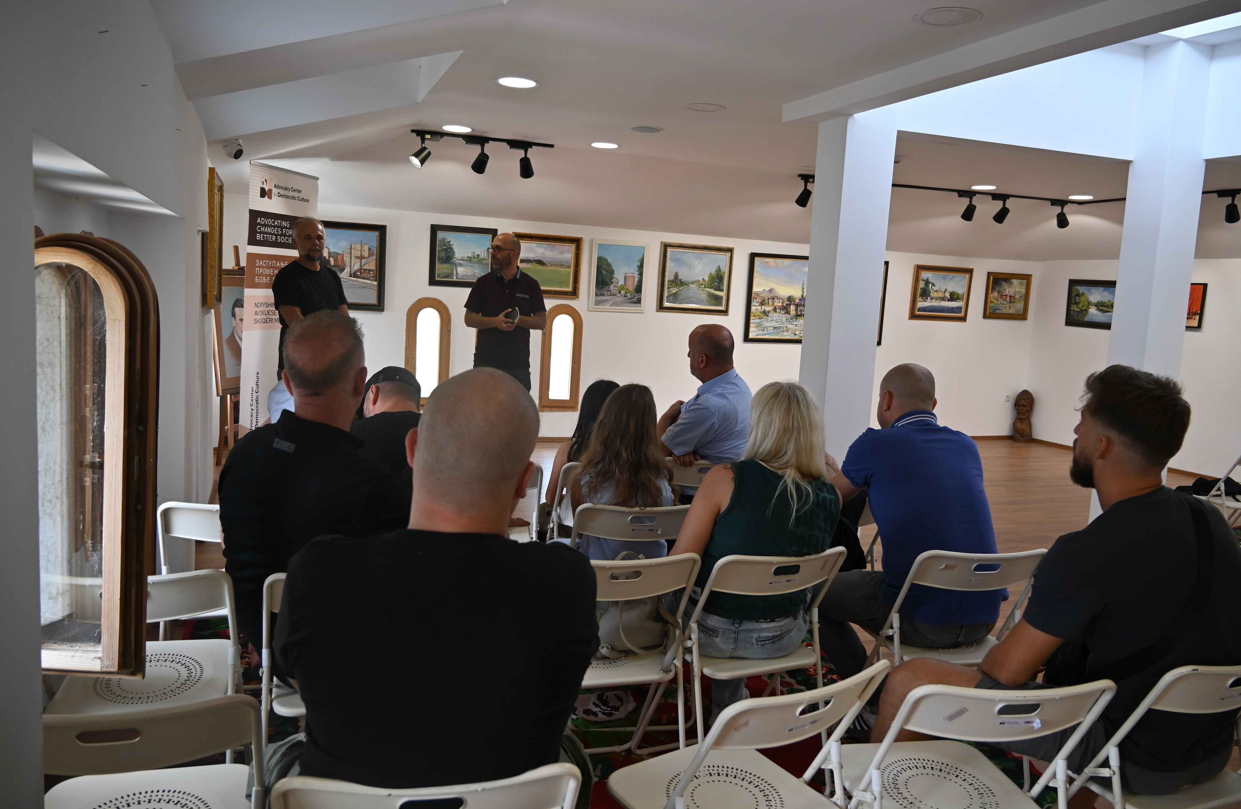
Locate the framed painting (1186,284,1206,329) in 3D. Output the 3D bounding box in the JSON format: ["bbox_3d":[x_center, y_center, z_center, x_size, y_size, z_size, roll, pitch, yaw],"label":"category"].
[{"bbox_3d":[5.635,-0.999,9.367,0.035,0.441,0.500,1,7,-20],"label":"framed painting"}]

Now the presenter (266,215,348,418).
[{"bbox_3d":[-1.702,-0.117,5.102,0.500,1.800,0.320,-3,9,-44],"label":"presenter"}]

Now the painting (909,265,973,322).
[{"bbox_3d":[3.491,-1.201,10.117,0.770,0.585,0.050,1,7,-21],"label":"painting"}]

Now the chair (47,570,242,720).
[{"bbox_3d":[-1.121,0.706,2.211,0.410,0.780,0.470,1,7,-18],"label":"chair"}]

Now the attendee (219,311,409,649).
[{"bbox_3d":[-0.794,0.435,2.627,0.530,1.385,0.780,2,7,-13],"label":"attendee"}]

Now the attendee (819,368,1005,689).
[{"bbox_3d":[0.885,0.508,3.085,0.550,1.320,0.740,1,7,-21],"label":"attendee"}]

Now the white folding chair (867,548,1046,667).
[{"bbox_3d":[1.039,0.800,3.054,0.453,0.776,0.490,2,7,-15],"label":"white folding chair"}]

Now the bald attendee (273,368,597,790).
[{"bbox_3d":[-0.335,0.586,1.647,0.550,1.360,0.800,2,7,-11],"label":"bald attendee"}]

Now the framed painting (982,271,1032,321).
[{"bbox_3d":[4.639,-1.295,11.152,0.680,0.545,0.050,1,7,-23],"label":"framed painting"}]

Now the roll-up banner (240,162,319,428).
[{"bbox_3d":[-2.248,-0.437,6.146,0.200,2.130,0.820,5,7,12],"label":"roll-up banner"}]

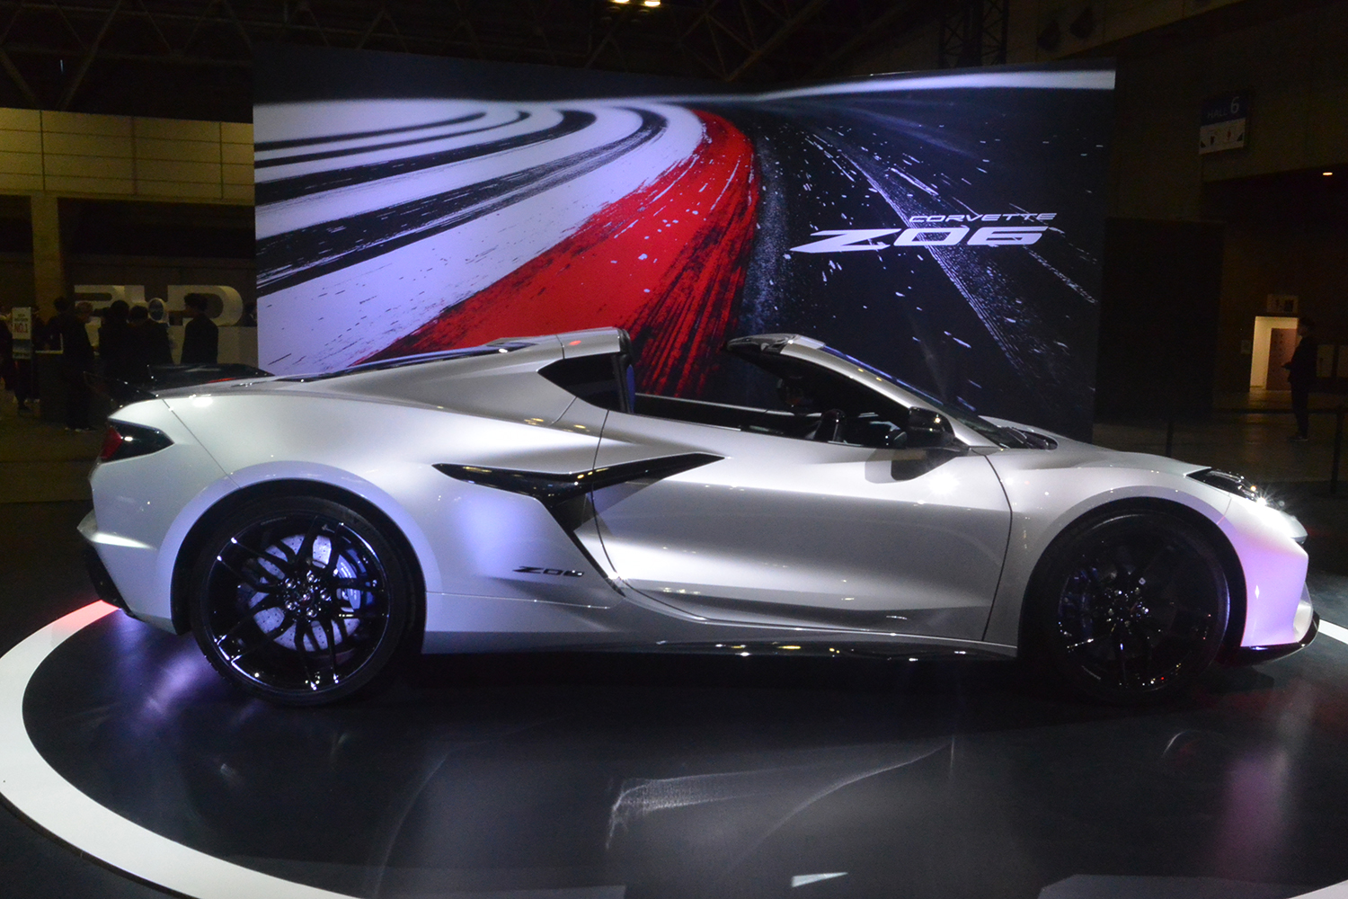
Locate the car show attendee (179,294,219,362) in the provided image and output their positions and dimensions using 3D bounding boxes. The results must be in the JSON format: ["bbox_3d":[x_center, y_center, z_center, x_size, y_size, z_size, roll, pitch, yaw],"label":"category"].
[{"bbox_3d":[-5.681,-1.006,14.398,0.460,1.720,0.310,-1,7,-17],"label":"car show attendee"}]

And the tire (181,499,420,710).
[{"bbox_3d":[-1.190,0.457,3.931,0.700,0.700,0.330,1,7,-4],"label":"tire"}]

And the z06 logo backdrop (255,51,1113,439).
[{"bbox_3d":[0.034,-1.171,8.472,5.580,3.000,1.160,1,7,0],"label":"z06 logo backdrop"}]

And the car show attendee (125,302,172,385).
[{"bbox_3d":[-5.857,-0.791,13.392,0.480,1.620,0.310,1,7,-6],"label":"car show attendee"}]

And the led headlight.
[{"bbox_3d":[1.967,0.127,4.250,0.350,0.130,0.340,1,7,-4],"label":"led headlight"}]

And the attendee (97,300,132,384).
[{"bbox_3d":[-6.162,-0.823,13.294,0.470,1.650,0.300,1,7,0],"label":"attendee"}]

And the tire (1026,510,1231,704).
[{"bbox_3d":[1.528,0.513,4.093,0.670,0.670,0.270,1,7,-4],"label":"tire"}]

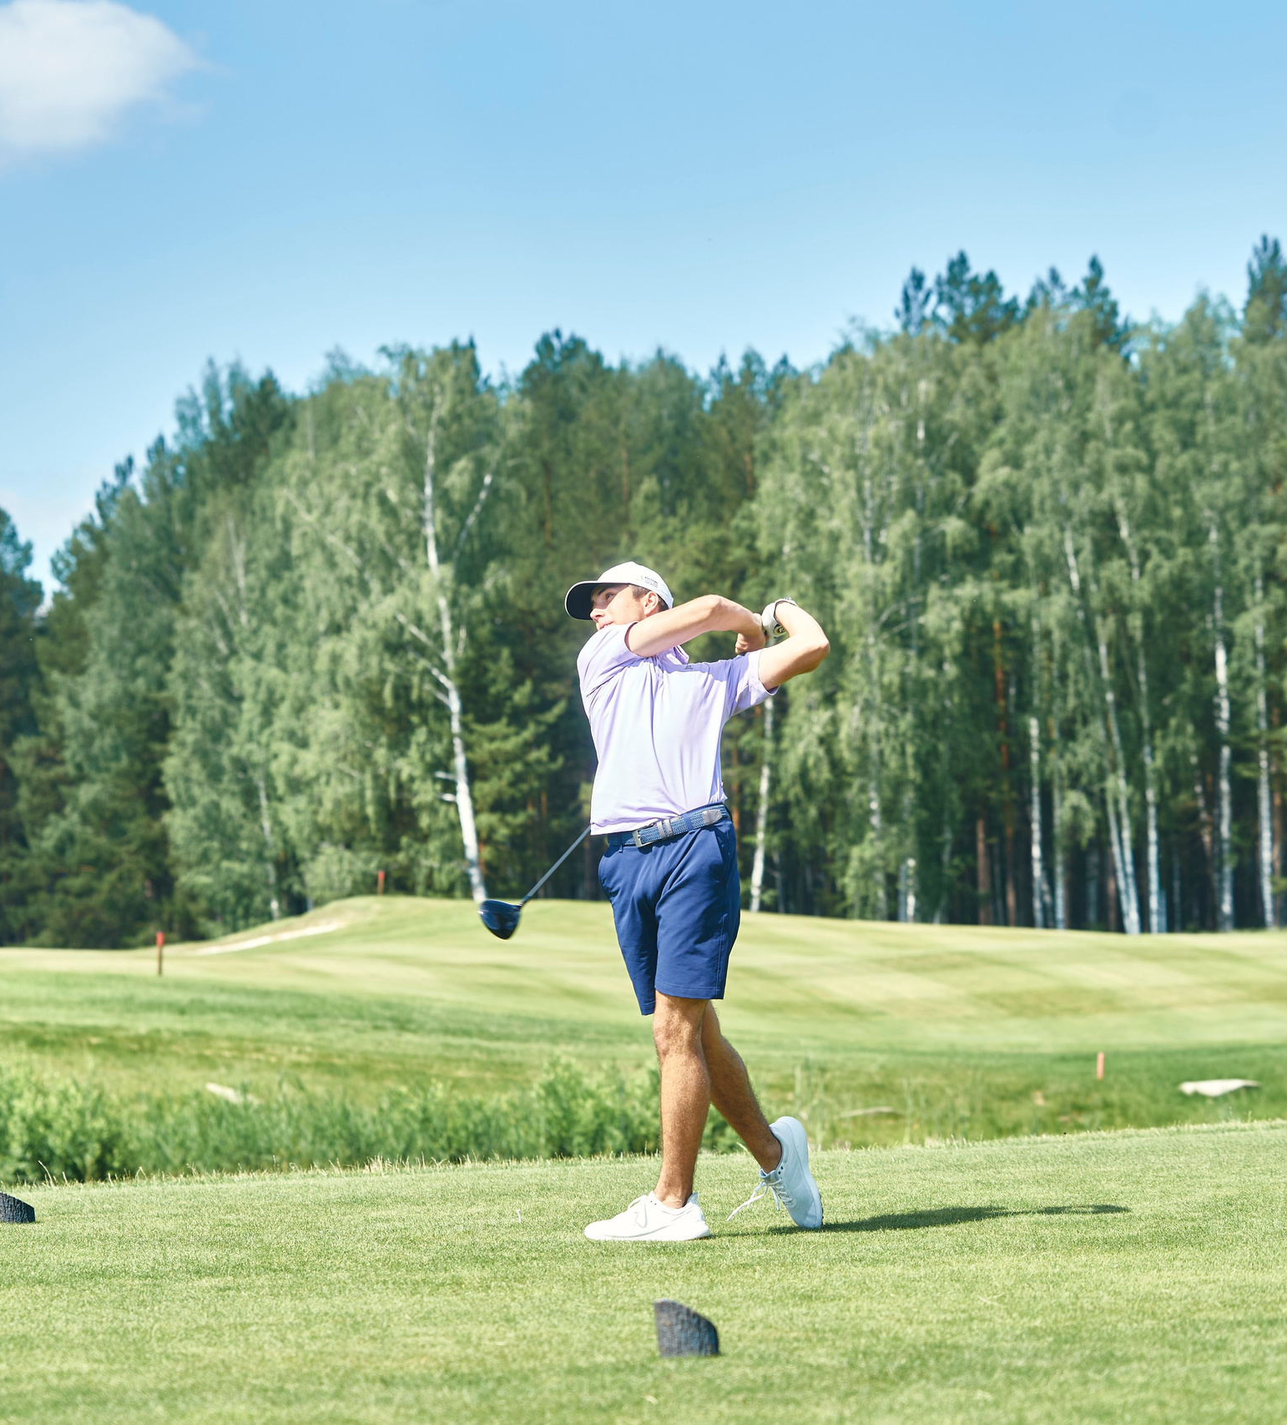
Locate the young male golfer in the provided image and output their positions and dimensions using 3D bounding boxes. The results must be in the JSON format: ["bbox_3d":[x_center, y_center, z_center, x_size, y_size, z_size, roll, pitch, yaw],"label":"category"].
[{"bbox_3d":[0.140,0.488,12.300,0.630,1.750,0.580,-2,-4,31],"label":"young male golfer"}]

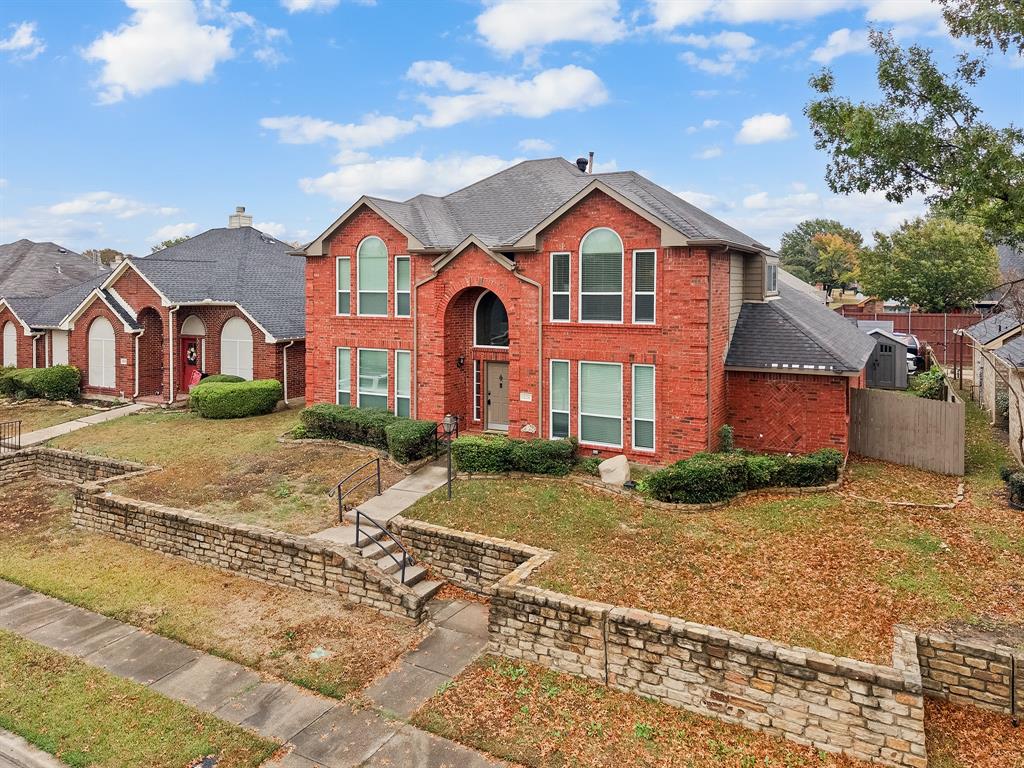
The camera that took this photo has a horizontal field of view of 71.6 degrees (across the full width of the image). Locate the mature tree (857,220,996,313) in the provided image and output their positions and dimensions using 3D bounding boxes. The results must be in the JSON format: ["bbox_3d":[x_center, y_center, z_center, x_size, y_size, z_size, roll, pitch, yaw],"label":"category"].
[{"bbox_3d":[25.241,-5.856,42.234,7.900,8.200,7.900,4,8,28],"label":"mature tree"}]

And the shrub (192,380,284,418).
[{"bbox_3d":[-8.857,0.380,22.932,1.550,1.050,2.500,4,8,28],"label":"shrub"}]

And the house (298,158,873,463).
[{"bbox_3d":[3.257,-3.232,24.629,16.500,8.760,13.800,4,8,28],"label":"house"}]

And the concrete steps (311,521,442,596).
[{"bbox_3d":[-2.688,3.553,14.190,2.550,1.000,1.200,4,8,28],"label":"concrete steps"}]

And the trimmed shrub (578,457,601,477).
[{"bbox_3d":[1.894,1.982,17.277,0.600,0.420,0.550,4,8,28],"label":"trimmed shrub"}]

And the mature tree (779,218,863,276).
[{"bbox_3d":[40.148,-15.585,89.962,10.400,10.200,10.400,4,8,28],"label":"mature tree"}]

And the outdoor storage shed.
[{"bbox_3d":[14.916,-1.071,28.791,2.140,2.400,2.100,4,8,28],"label":"outdoor storage shed"}]

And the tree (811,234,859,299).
[{"bbox_3d":[36.599,-12.862,78.318,5.800,7.400,5.800,4,8,28],"label":"tree"}]

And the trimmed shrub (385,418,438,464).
[{"bbox_3d":[-2.767,1.502,19.069,0.950,0.900,1.500,4,8,28],"label":"trimmed shrub"}]

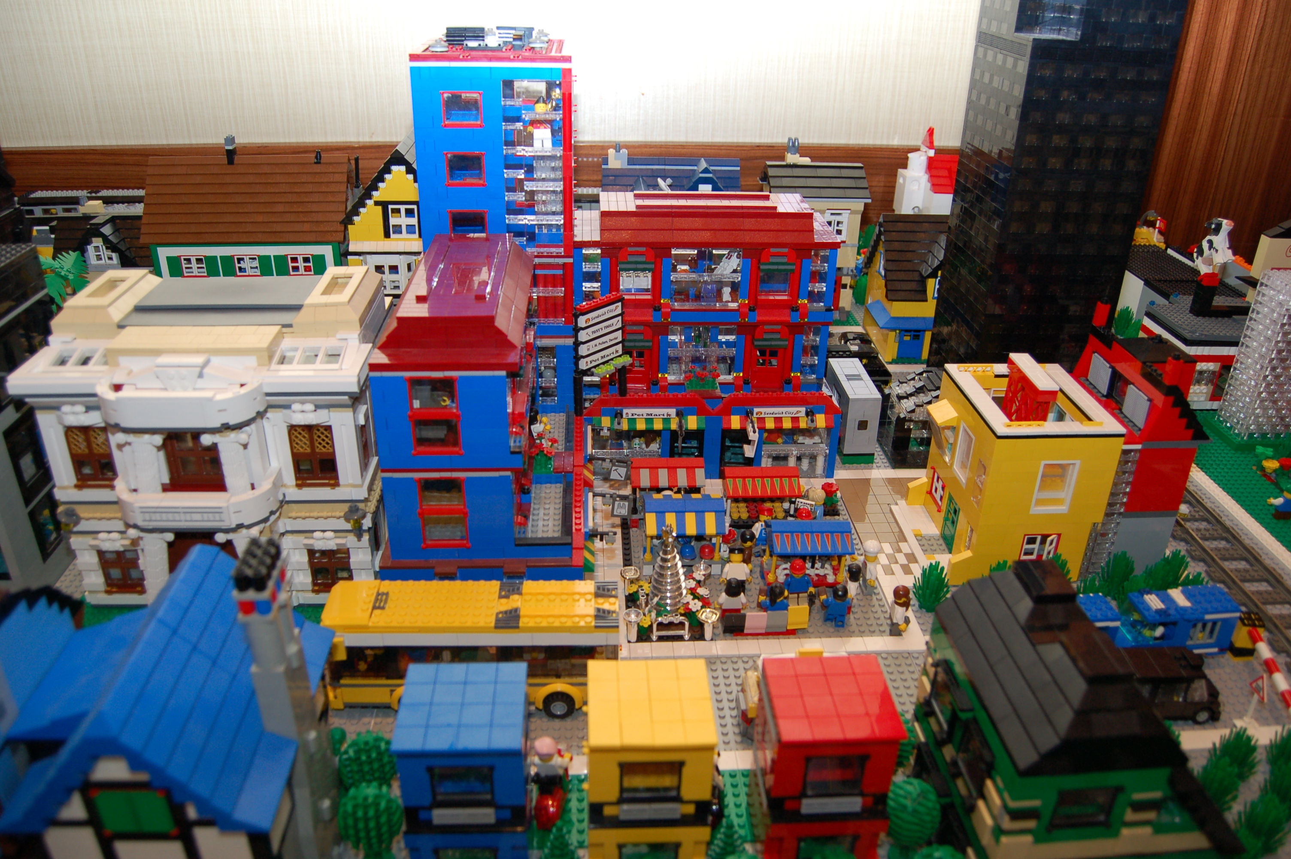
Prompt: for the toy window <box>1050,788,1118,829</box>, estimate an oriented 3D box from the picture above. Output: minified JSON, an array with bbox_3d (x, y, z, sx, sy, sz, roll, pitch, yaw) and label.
[{"bbox_3d":[0.222,0.190,0.492,0.034,0.029,0.008,0,27,-4],"label":"toy window"}]

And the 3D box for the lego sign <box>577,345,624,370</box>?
[{"bbox_3d":[-0.039,-0.064,0.840,0.008,0.010,0.048,21,33,34],"label":"lego sign"}]

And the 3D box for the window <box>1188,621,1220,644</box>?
[{"bbox_3d":[0.401,0.145,0.695,0.024,0.020,0.007,0,27,-3],"label":"window"}]

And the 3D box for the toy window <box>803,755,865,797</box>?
[{"bbox_3d":[0.099,0.180,0.512,0.034,0.029,0.008,0,27,-4],"label":"toy window"}]

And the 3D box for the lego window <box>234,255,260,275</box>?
[{"bbox_3d":[-0.455,-0.188,1.106,0.032,0.028,0.009,-2,27,-5],"label":"lego window"}]

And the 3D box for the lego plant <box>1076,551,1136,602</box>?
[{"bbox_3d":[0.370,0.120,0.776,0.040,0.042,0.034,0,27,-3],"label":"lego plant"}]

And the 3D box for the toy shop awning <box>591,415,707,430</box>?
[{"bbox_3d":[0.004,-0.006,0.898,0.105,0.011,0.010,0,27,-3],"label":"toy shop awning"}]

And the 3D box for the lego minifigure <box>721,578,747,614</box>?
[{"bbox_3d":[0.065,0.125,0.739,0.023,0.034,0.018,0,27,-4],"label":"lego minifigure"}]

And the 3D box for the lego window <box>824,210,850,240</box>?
[{"bbox_3d":[0.255,-0.272,1.289,0.032,0.042,0.009,-1,27,-3],"label":"lego window"}]

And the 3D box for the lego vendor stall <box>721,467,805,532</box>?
[{"bbox_3d":[0.100,0.058,0.849,0.064,0.062,0.048,0,27,-3],"label":"lego vendor stall"}]

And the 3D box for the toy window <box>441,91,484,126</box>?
[{"bbox_3d":[-0.148,-0.260,0.786,0.033,0.029,0.008,0,27,-3],"label":"toy window"}]

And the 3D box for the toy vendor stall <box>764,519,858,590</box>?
[{"bbox_3d":[0.129,0.100,0.768,0.064,0.068,0.048,-1,27,-3],"label":"toy vendor stall"}]

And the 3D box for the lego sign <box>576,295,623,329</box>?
[{"bbox_3d":[-0.039,-0.103,0.831,0.008,0.019,0.050,24,35,37],"label":"lego sign"}]

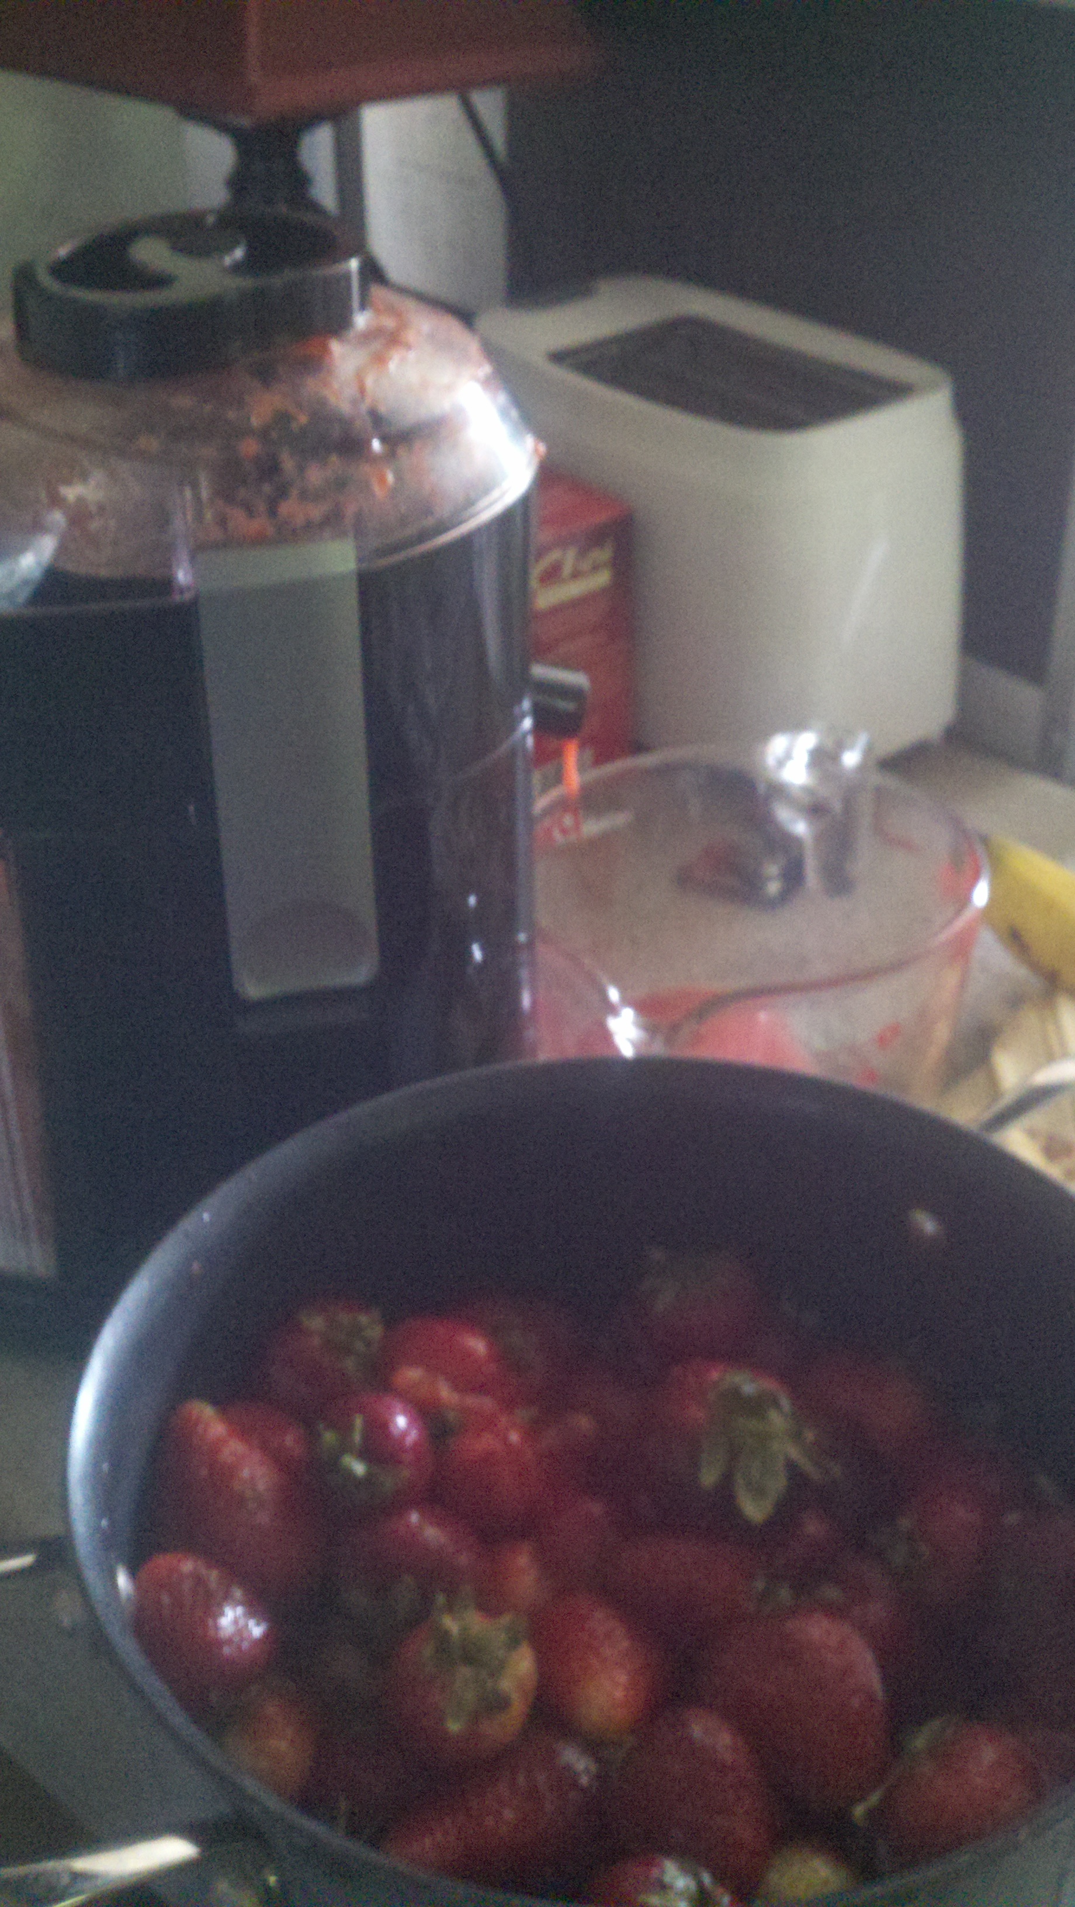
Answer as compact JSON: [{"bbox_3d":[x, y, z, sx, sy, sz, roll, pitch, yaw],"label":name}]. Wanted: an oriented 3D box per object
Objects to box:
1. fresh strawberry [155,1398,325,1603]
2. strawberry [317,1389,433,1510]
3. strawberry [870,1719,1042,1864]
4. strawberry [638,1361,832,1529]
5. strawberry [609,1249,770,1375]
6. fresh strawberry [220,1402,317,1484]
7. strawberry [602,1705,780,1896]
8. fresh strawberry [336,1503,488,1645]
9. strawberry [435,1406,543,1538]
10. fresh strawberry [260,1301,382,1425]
[{"bbox_3d":[-0.076,0.141,0.495,0.035,0.035,0.052,-30,75,-9],"label":"fresh strawberry"},{"bbox_3d":[-0.043,0.132,0.509,0.031,0.031,0.034,8,29,15],"label":"strawberry"},{"bbox_3d":[0.092,0.182,0.416,0.036,0.030,0.030,19,0,-21],"label":"strawberry"},{"bbox_3d":[0.050,0.128,0.505,0.039,0.039,0.040,-9,5,-12],"label":"strawberry"},{"bbox_3d":[0.046,0.105,0.560,0.037,0.042,0.037,-23,18,8],"label":"strawberry"},{"bbox_3d":[-0.073,0.130,0.497,0.030,0.033,0.030,-27,37,0],"label":"fresh strawberry"},{"bbox_3d":[0.033,0.184,0.414,0.036,0.043,0.036,-9,6,0],"label":"strawberry"},{"bbox_3d":[-0.033,0.157,0.492,0.035,0.035,0.039,11,38,14],"label":"fresh strawberry"},{"bbox_3d":[-0.012,0.133,0.493,0.029,0.029,0.033,0,77,0],"label":"strawberry"},{"bbox_3d":[-0.060,0.111,0.523,0.032,0.032,0.032,-27,73,-36],"label":"fresh strawberry"}]

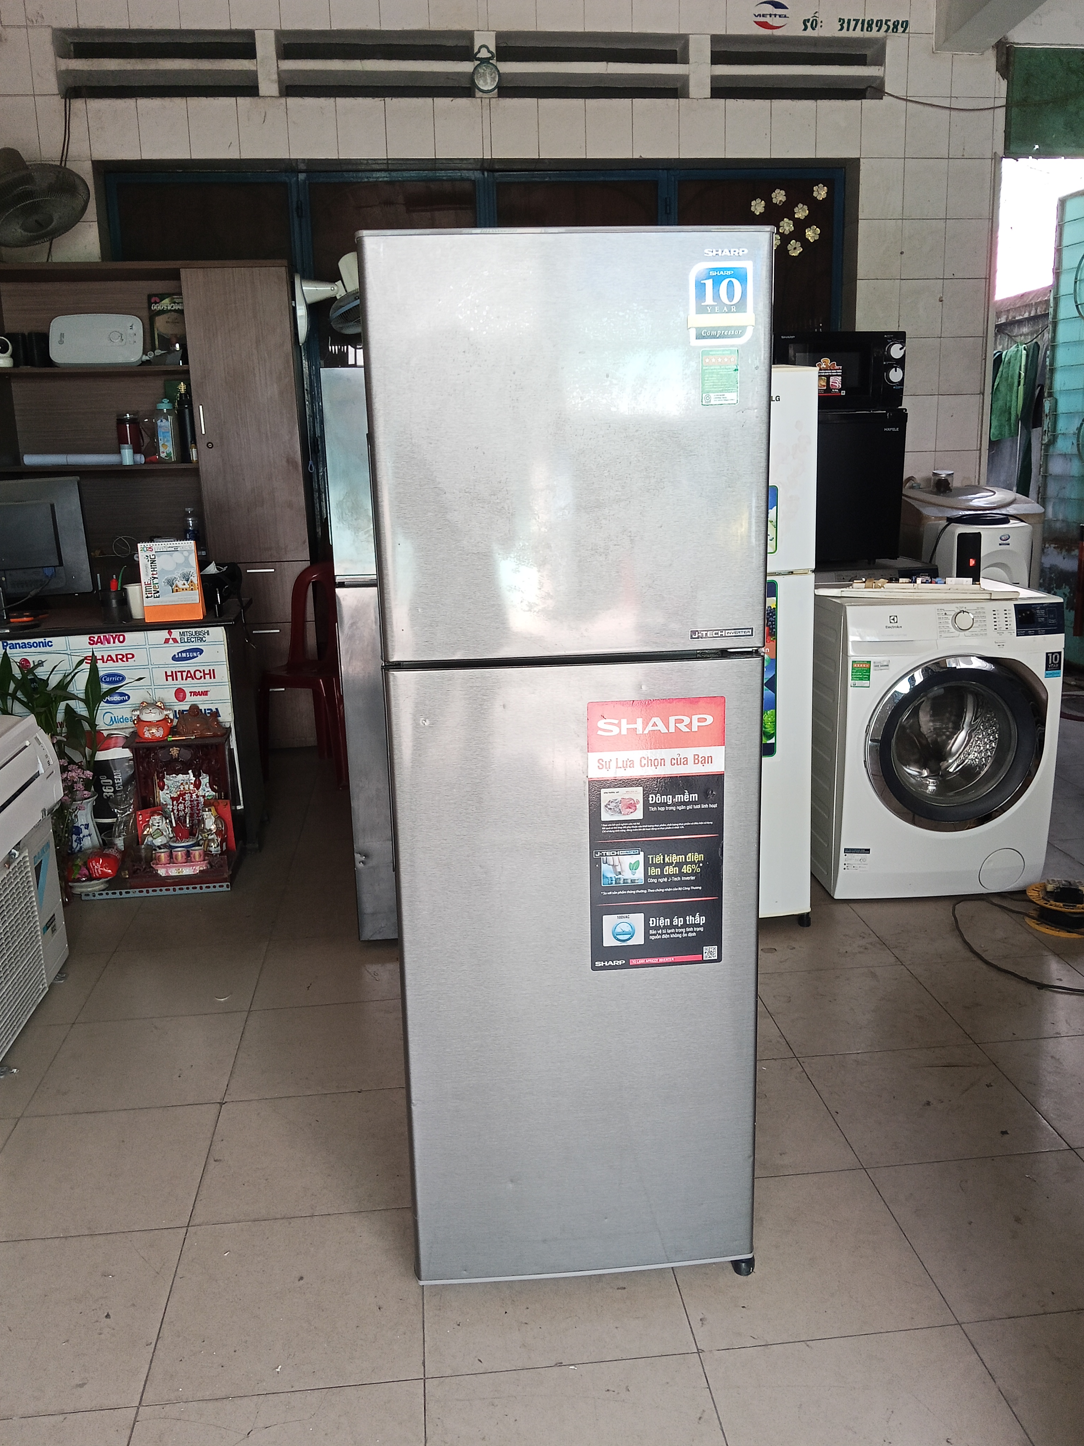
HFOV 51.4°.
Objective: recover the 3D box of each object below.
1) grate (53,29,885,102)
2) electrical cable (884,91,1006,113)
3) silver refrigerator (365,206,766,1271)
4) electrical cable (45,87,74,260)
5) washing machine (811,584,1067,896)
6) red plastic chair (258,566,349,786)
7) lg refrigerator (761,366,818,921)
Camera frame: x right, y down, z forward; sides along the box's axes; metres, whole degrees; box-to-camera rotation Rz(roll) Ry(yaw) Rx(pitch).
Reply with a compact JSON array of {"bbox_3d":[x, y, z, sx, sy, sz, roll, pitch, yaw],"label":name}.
[{"bbox_3d":[-0.257,-2.885,4.997,3.570,0.270,0.150,-3,14,-6],"label":"grate"},{"bbox_3d":[1.845,-2.840,5.142,0.580,0.100,0.050,-3,14,-6],"label":"electrical cable"},{"bbox_3d":[0.023,0.071,1.943,0.540,1.580,0.620,-3,14,-4],"label":"silver refrigerator"},{"bbox_3d":[-2.076,-2.335,4.827,0.140,0.680,0.050,-3,14,-6],"label":"electrical cable"},{"bbox_3d":[1.155,0.031,3.510,0.610,0.860,0.600,-2,14,-3],"label":"washing machine"},{"bbox_3d":[-0.939,-0.212,4.778,0.410,0.840,0.480,2,14,13],"label":"red plastic chair"},{"bbox_3d":[0.405,-0.211,3.208,0.550,1.480,0.600,-3,14,-7],"label":"lg refrigerator"}]

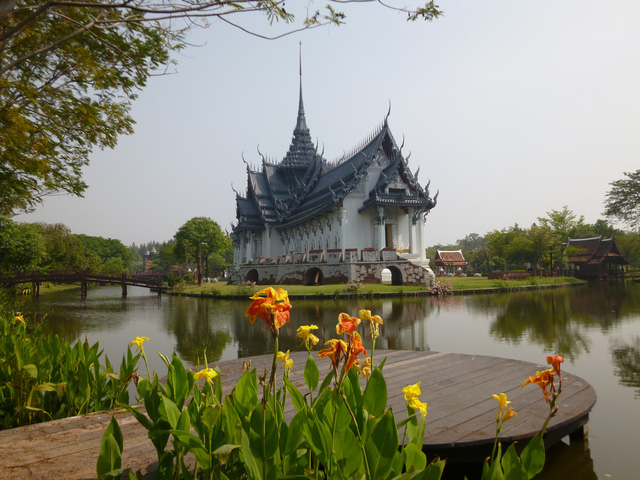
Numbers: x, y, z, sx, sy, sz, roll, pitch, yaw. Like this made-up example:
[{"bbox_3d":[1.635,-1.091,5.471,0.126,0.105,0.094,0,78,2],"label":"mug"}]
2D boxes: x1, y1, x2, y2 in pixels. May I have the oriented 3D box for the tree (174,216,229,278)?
[{"bbox_3d":[-12.780,1.123,56.525,5.700,7.100,5.700,-1,-3,0],"label":"tree"}]

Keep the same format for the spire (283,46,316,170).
[{"bbox_3d":[-2.500,-16.691,66.065,4.400,15.900,4.400,0,-3,-27],"label":"spire"}]

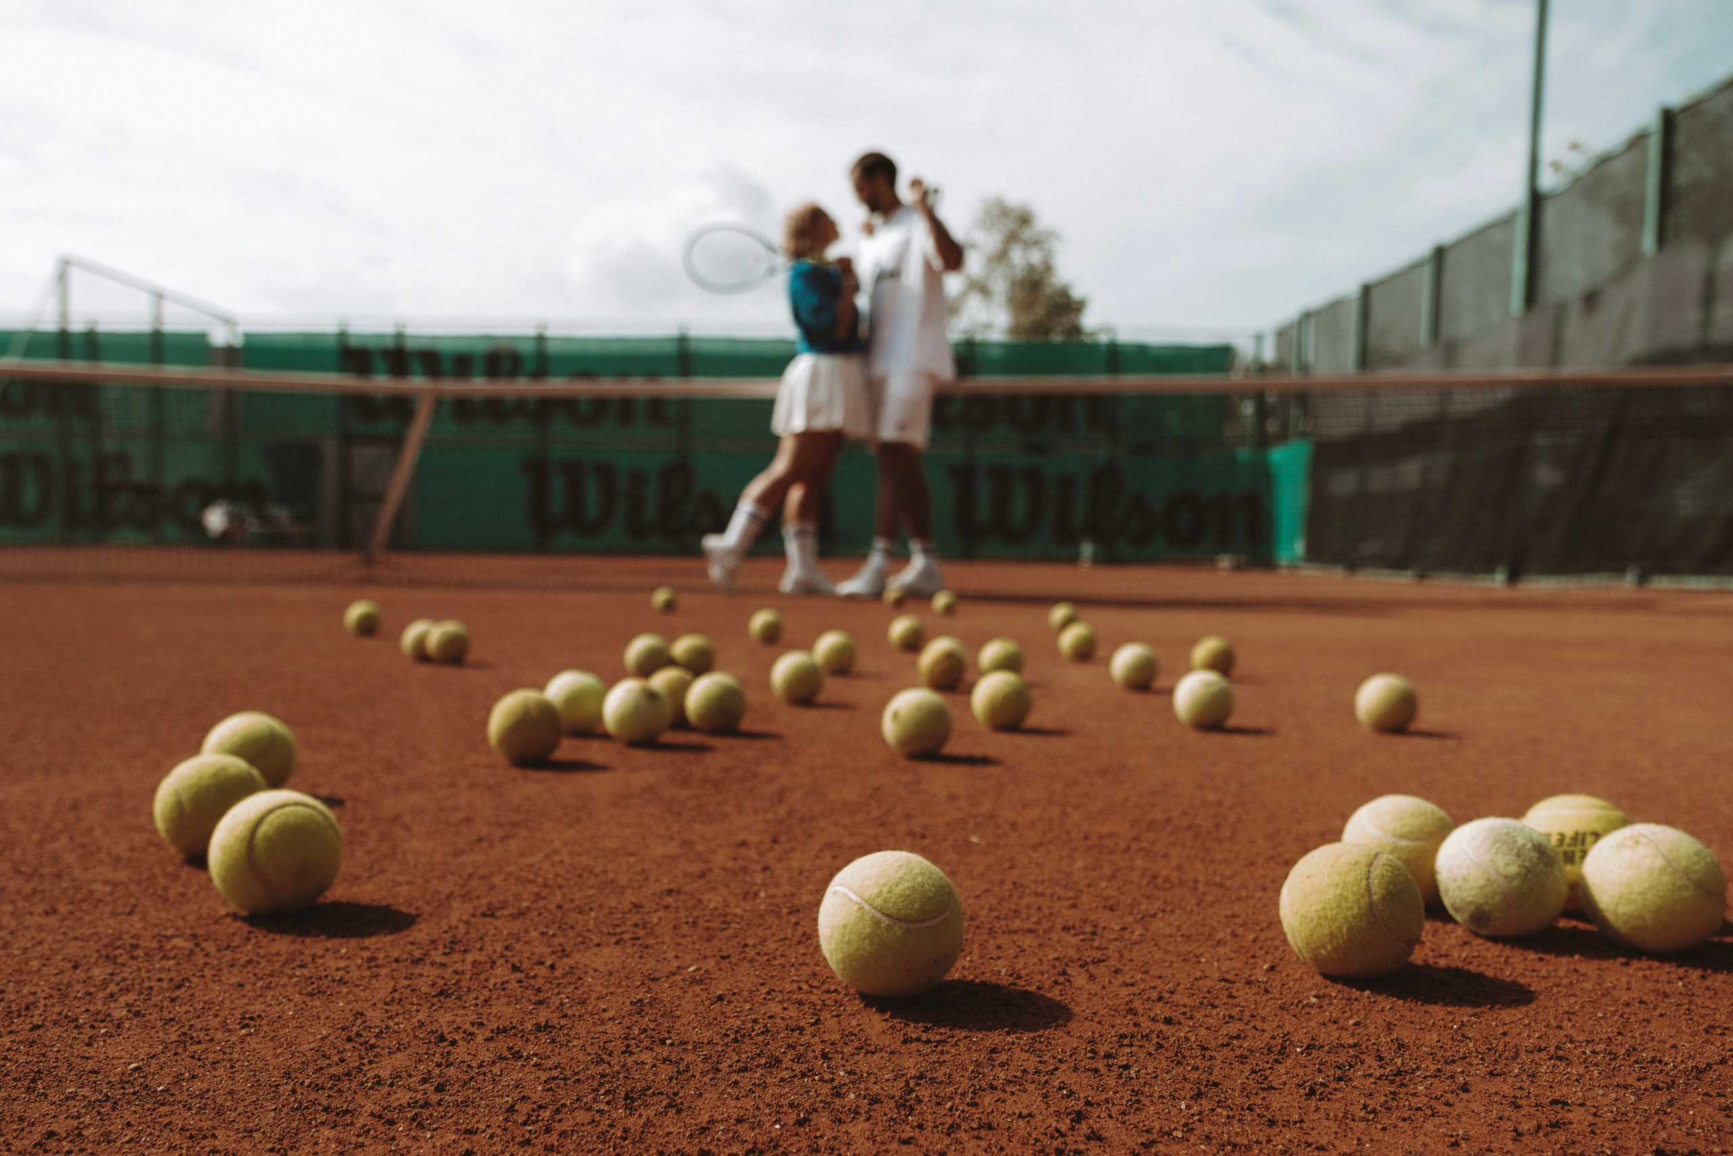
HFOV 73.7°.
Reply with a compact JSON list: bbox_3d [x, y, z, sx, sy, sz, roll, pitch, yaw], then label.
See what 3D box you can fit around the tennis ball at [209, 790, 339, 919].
[{"bbox_3d":[-0.335,0.155,0.656,0.067,0.067,0.067,1,2,0],"label":"tennis ball"}]

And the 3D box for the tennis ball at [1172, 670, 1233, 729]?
[{"bbox_3d":[0.390,0.140,1.337,0.067,0.067,0.067,1,2,0],"label":"tennis ball"}]

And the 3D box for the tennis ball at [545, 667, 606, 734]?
[{"bbox_3d":[-0.295,0.127,1.170,0.067,0.067,0.067,1,2,0],"label":"tennis ball"}]

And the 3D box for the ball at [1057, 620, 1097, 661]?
[{"bbox_3d":[0.386,0.116,2.115,0.067,0.067,0.067,1,2,0],"label":"ball"}]

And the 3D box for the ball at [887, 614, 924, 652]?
[{"bbox_3d":[0.073,0.101,2.120,0.067,0.067,0.067,1,2,0],"label":"ball"}]

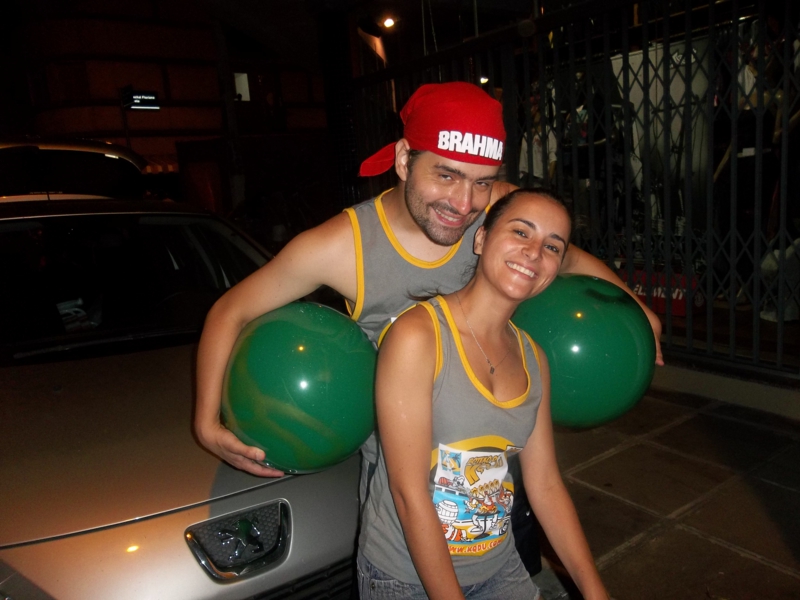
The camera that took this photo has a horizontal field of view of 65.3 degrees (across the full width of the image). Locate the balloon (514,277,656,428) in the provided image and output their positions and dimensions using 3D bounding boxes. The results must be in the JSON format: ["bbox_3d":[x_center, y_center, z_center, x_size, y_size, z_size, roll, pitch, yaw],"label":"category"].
[{"bbox_3d":[0.362,0.105,1.260,0.305,0.305,0.305,-7,11,-12],"label":"balloon"}]

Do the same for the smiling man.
[{"bbox_3d":[0.091,0.307,1.361,0.980,1.430,0.500,-7,11,-12],"label":"smiling man"}]

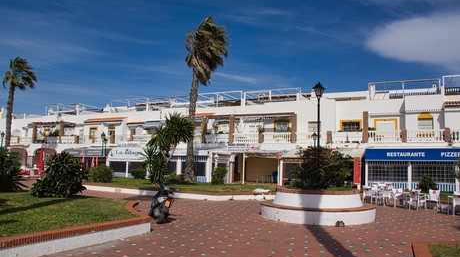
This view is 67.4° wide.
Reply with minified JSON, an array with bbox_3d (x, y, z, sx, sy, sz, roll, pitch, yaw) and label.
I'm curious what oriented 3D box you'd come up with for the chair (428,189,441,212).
[{"bbox_3d":[8.384,2.941,14.233,0.560,0.830,0.580,-1,-7,25],"label":"chair"}]

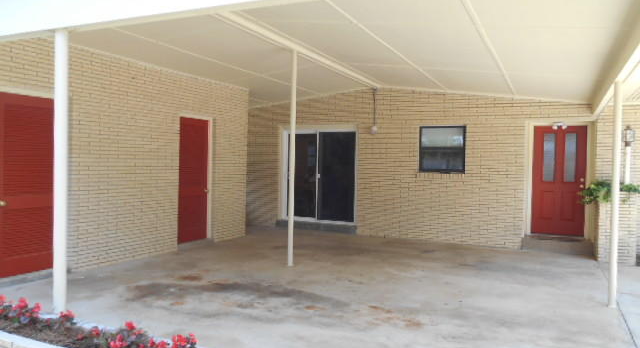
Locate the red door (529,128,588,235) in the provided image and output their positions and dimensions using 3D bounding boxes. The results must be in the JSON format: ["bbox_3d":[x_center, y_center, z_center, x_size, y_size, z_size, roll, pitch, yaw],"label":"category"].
[{"bbox_3d":[4.259,0.123,8.570,0.852,1.938,0.060,2,1,26],"label":"red door"}]

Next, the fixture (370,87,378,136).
[{"bbox_3d":[1.130,-1.314,9.971,0.145,0.996,0.130,2,1,26],"label":"fixture"}]

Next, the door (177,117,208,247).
[{"bbox_3d":[-2.206,0.113,8.387,0.060,2.144,0.747,2,1,26],"label":"door"}]

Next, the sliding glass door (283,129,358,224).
[{"bbox_3d":[-0.027,0.049,10.699,1.755,2.021,0.100,2,1,26],"label":"sliding glass door"}]

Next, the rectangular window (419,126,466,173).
[{"bbox_3d":[2.408,-0.477,9.463,0.903,0.921,0.090,2,1,26],"label":"rectangular window"}]

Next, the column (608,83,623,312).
[{"bbox_3d":[3.174,0.220,5.158,0.085,2.440,0.085,2,1,26],"label":"column"}]

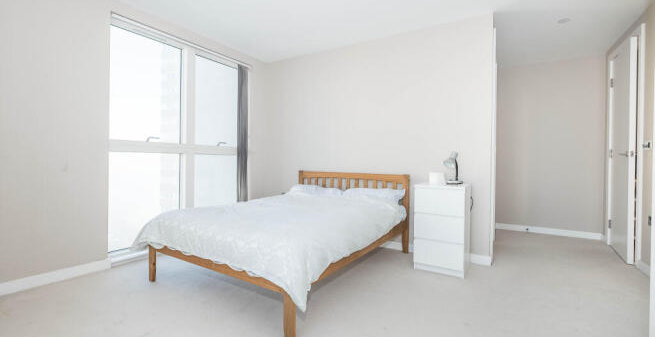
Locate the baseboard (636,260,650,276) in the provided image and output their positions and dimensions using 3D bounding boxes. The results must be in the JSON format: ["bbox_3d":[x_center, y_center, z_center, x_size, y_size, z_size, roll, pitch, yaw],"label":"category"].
[{"bbox_3d":[2.860,0.886,2.458,0.020,0.100,0.287,1,0,34],"label":"baseboard"}]

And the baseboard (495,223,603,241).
[{"bbox_3d":[3.037,0.879,3.796,1.211,0.100,0.020,1,0,23],"label":"baseboard"}]

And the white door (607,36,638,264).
[{"bbox_3d":[3.176,-0.171,2.935,0.050,2.195,0.783,1,0,37],"label":"white door"}]

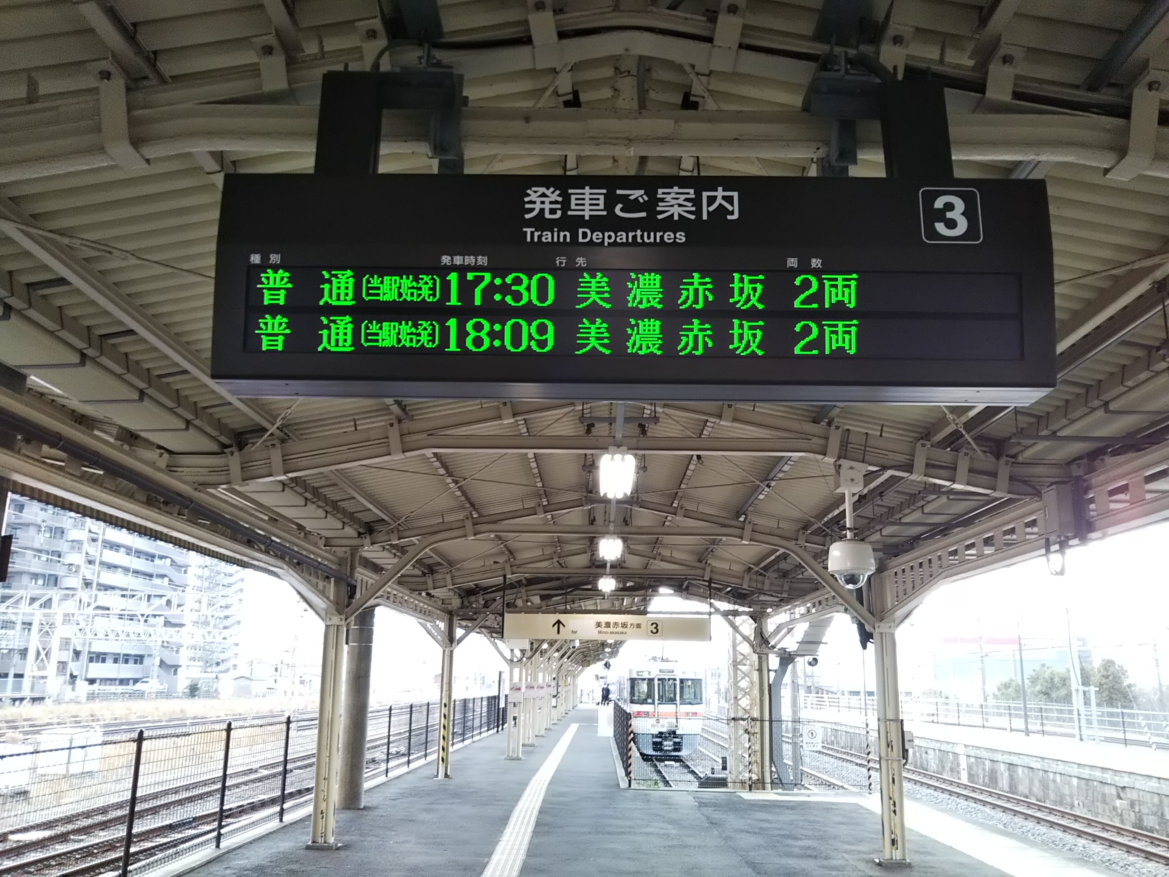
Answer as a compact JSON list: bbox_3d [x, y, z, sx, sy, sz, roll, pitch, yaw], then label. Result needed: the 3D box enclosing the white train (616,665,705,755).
[{"bbox_3d":[3.454,15.407,59.413,2.950,3.800,40.000,0,-14,1],"label":"white train"}]

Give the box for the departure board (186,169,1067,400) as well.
[{"bbox_3d":[0.152,-0.470,3.333,2.630,0.660,0.330,0,-14,1],"label":"departure board"}]

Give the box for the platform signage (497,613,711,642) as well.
[{"bbox_3d":[0.354,3.050,16.442,3.390,0.430,0.190,0,-14,1],"label":"platform signage"}]

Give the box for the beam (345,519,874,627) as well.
[{"bbox_3d":[0.298,1.615,12.262,6.410,1.270,0.170,0,-14,1],"label":"beam"}]

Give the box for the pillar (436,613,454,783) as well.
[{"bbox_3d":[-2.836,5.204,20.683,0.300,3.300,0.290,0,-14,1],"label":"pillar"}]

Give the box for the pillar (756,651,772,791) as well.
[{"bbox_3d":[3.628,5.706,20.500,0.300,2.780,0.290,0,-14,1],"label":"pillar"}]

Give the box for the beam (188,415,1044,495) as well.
[{"bbox_3d":[0.219,0.136,7.816,6.900,0.620,0.160,0,-14,1],"label":"beam"}]

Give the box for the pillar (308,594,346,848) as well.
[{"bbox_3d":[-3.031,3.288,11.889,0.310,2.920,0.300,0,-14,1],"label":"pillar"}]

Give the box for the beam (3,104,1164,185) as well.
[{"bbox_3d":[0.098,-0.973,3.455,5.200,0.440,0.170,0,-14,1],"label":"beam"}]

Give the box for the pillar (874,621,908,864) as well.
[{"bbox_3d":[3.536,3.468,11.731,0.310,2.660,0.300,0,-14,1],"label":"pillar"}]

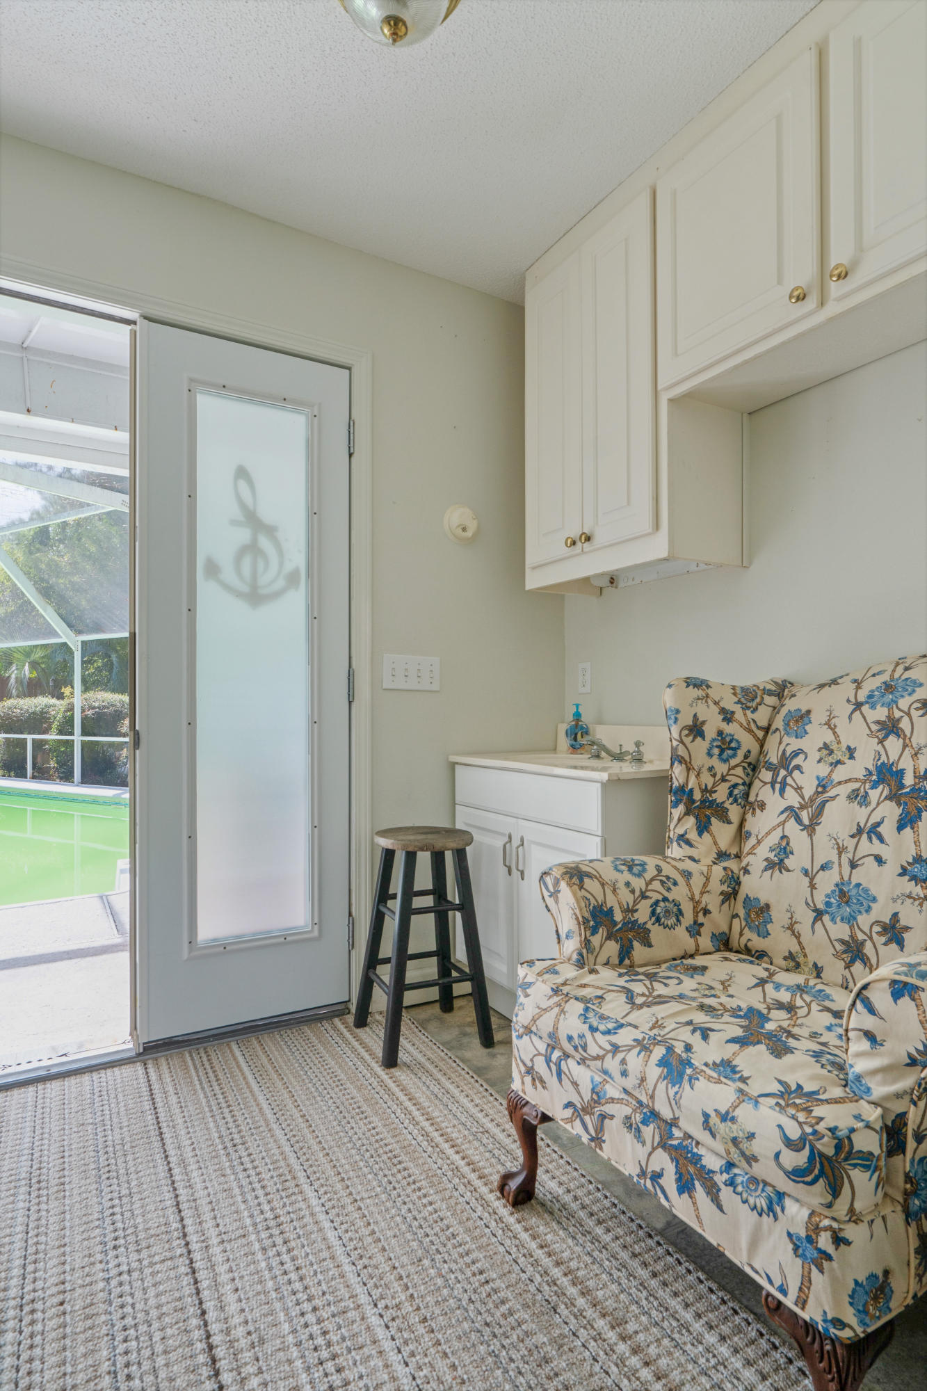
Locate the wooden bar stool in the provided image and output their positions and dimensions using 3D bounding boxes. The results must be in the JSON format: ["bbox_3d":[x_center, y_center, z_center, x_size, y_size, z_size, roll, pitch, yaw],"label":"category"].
[{"bbox_3d":[-0.120,0.707,2.057,0.325,0.600,0.325,0,-1,-29],"label":"wooden bar stool"}]

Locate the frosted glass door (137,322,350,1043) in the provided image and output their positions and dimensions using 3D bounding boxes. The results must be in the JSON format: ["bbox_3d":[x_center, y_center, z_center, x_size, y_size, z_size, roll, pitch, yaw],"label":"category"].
[{"bbox_3d":[-0.638,-0.040,2.068,0.606,1.990,0.045,0,-1,-29],"label":"frosted glass door"}]

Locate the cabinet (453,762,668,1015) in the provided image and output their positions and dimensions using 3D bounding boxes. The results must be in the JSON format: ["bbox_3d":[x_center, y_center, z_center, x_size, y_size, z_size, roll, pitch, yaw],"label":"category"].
[{"bbox_3d":[0.362,0.613,2.141,0.485,0.790,0.765,0,-1,-29],"label":"cabinet"}]

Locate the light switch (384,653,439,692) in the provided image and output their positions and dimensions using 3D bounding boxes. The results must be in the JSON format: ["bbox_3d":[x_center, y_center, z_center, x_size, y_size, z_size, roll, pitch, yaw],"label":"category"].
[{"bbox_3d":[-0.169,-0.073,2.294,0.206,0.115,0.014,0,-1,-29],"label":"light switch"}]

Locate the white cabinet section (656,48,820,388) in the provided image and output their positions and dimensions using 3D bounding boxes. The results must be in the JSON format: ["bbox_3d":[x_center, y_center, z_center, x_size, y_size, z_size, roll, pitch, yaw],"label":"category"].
[{"bbox_3d":[0.747,-1.075,1.705,0.302,0.565,0.450,0,0,-30],"label":"white cabinet section"}]

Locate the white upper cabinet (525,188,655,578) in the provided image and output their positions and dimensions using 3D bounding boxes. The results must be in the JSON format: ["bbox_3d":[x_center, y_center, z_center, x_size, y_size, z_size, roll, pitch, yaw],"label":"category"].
[{"bbox_3d":[0.489,-0.864,2.106,0.310,1.035,0.610,0,-1,-29],"label":"white upper cabinet"}]

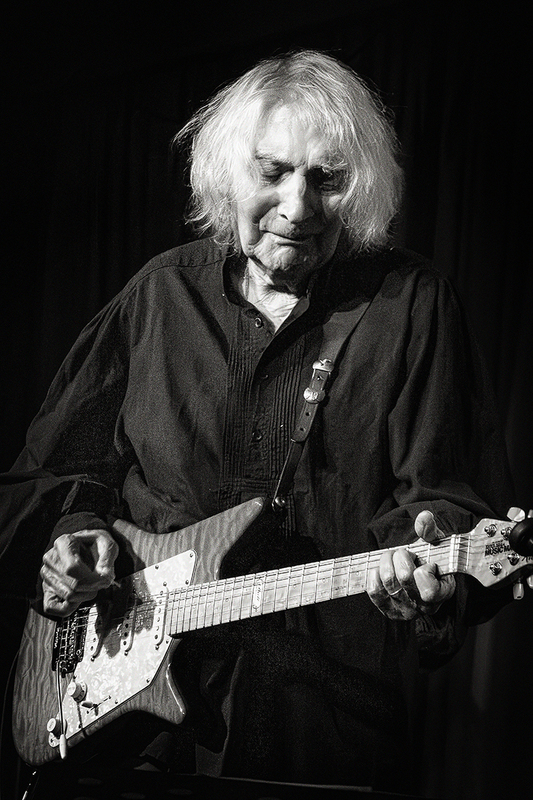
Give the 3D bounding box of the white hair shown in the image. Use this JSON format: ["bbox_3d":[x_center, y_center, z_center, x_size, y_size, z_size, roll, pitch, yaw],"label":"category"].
[{"bbox_3d":[0.029,-0.285,3.280,0.260,0.245,0.240,8,19,-11],"label":"white hair"}]

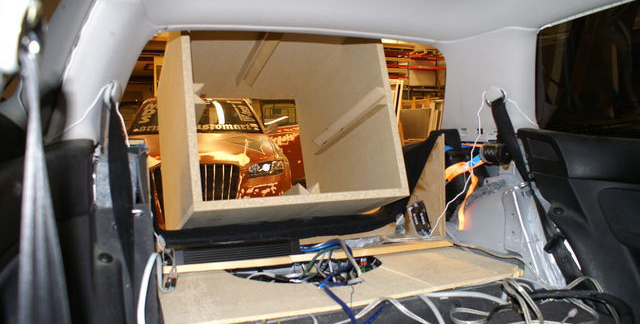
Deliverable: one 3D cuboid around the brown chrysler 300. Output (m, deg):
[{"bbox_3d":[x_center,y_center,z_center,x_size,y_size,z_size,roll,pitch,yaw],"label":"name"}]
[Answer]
[{"bbox_3d":[-1.626,-0.128,6.348,1.870,1.460,4.950,-1,5,-14],"label":"brown chrysler 300"}]

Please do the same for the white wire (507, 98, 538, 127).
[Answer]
[{"bbox_3d":[0.610,-0.150,1.450,0.035,0.090,0.140,-1,5,-14],"label":"white wire"}]

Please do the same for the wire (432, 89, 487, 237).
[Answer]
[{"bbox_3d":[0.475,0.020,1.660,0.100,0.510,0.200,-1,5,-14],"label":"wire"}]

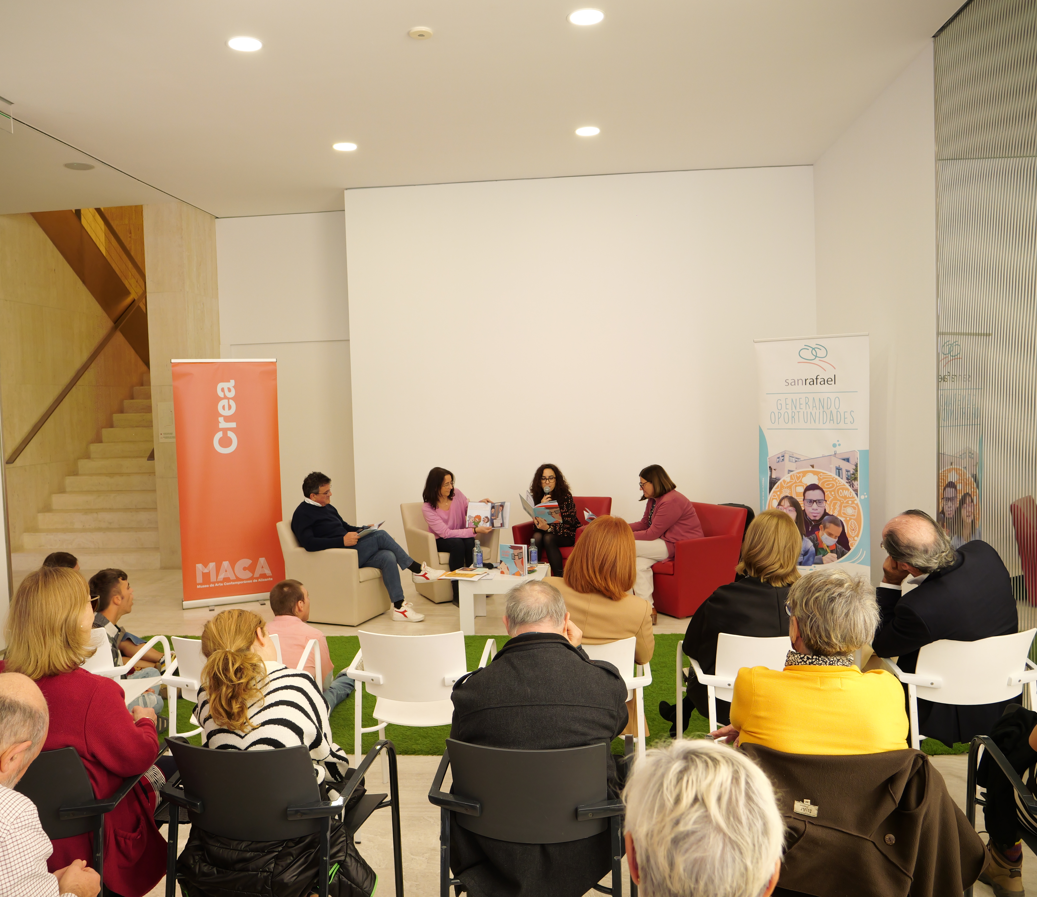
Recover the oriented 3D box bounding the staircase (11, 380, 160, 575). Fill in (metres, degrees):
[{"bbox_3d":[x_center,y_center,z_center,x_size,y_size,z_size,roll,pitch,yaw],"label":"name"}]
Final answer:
[{"bbox_3d":[-4.642,0.061,10.673,1.730,2.400,3.300,-1,3,6],"label":"staircase"}]

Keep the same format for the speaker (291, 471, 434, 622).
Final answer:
[{"bbox_3d":[-1.209,0.769,6.621,1.200,1.170,0.580,-1,3,17],"label":"speaker"}]

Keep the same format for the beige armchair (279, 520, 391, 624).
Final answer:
[{"bbox_3d":[-1.430,0.933,6.581,0.700,0.770,0.640,-1,3,22],"label":"beige armchair"}]

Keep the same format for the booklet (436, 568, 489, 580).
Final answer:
[{"bbox_3d":[-0.397,0.917,5.992,0.310,0.020,0.260,-1,3,20],"label":"booklet"}]

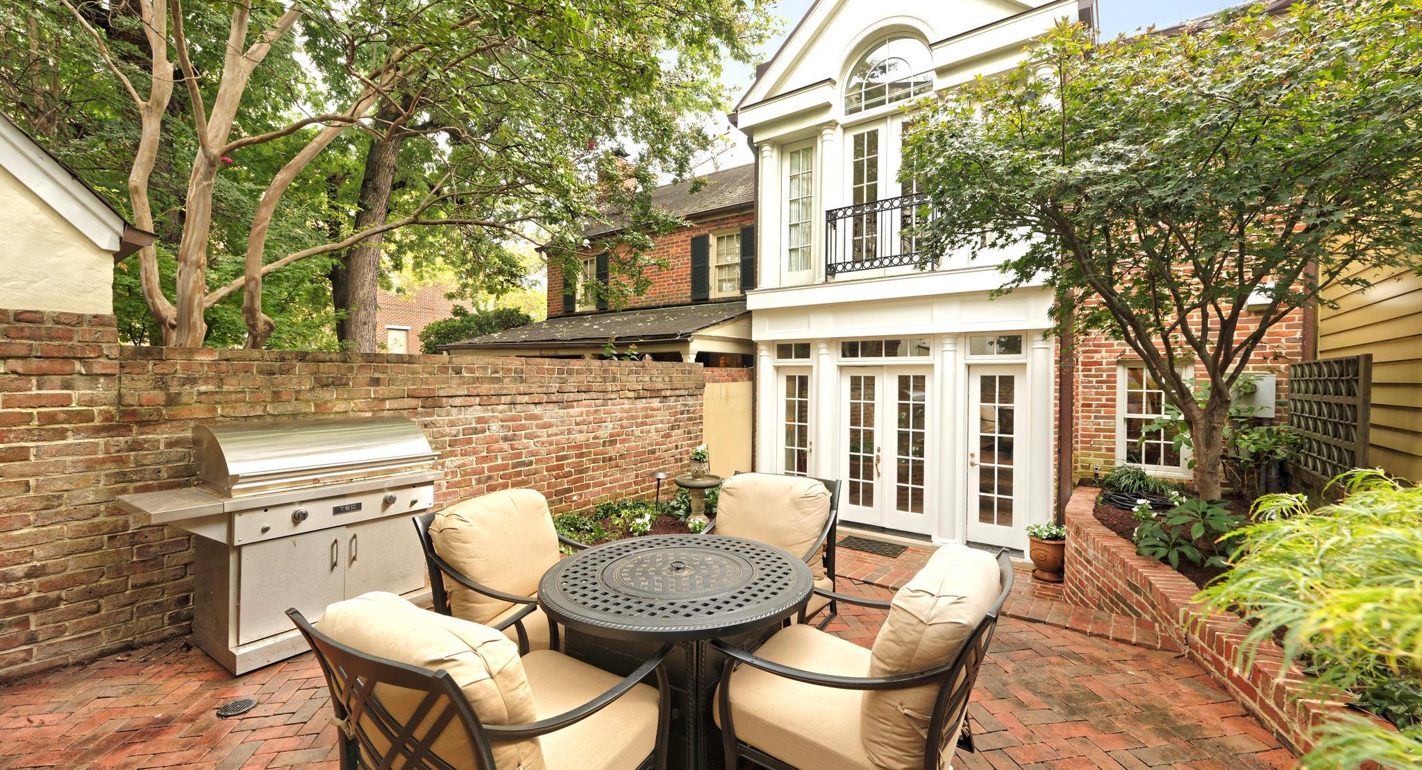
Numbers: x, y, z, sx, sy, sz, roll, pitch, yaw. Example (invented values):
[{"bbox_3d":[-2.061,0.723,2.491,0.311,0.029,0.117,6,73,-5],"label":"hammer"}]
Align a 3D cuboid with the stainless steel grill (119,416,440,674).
[{"bbox_3d":[-2.568,0.893,3.490,0.745,1.325,1.474,1,1,37],"label":"stainless steel grill"}]

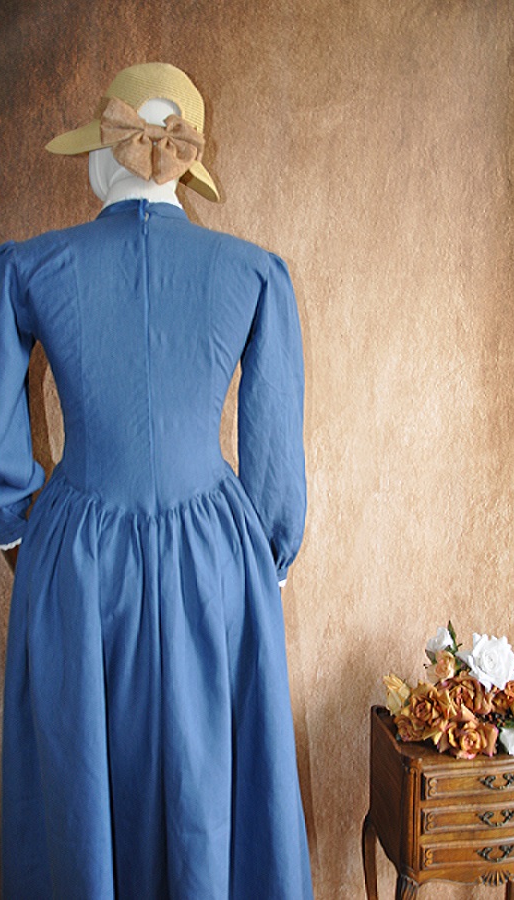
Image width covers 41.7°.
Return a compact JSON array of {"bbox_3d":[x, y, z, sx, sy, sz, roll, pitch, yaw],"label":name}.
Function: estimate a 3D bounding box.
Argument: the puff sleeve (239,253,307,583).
[{"bbox_3d":[0.030,-0.049,1.245,0.120,0.600,0.180,-2,8,-14],"label":"puff sleeve"}]

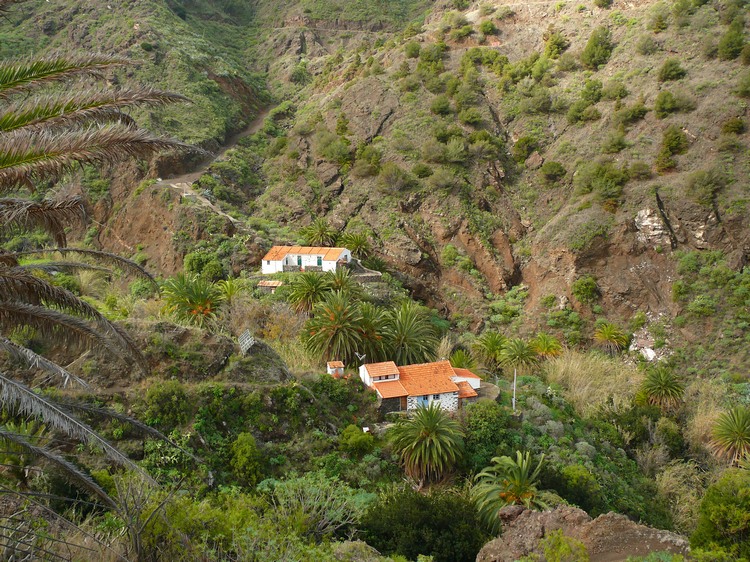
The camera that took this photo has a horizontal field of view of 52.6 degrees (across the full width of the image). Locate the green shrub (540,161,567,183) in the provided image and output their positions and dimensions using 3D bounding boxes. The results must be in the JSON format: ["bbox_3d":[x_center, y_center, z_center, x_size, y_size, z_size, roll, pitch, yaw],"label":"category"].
[{"bbox_3d":[40.730,-24.990,173.000,5.760,4.870,5.470,0,12,0],"label":"green shrub"}]

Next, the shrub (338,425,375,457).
[{"bbox_3d":[-2.390,20.620,98.000,4.510,4.010,4.290,0,12,0],"label":"shrub"}]

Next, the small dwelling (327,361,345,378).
[{"bbox_3d":[-5.196,11.924,101.000,1.900,2.200,2.000,-4,14,-15],"label":"small dwelling"}]

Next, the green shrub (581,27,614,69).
[{"bbox_3d":[51.310,-53.850,174.830,7.840,9.260,7.450,4,14,15],"label":"green shrub"}]

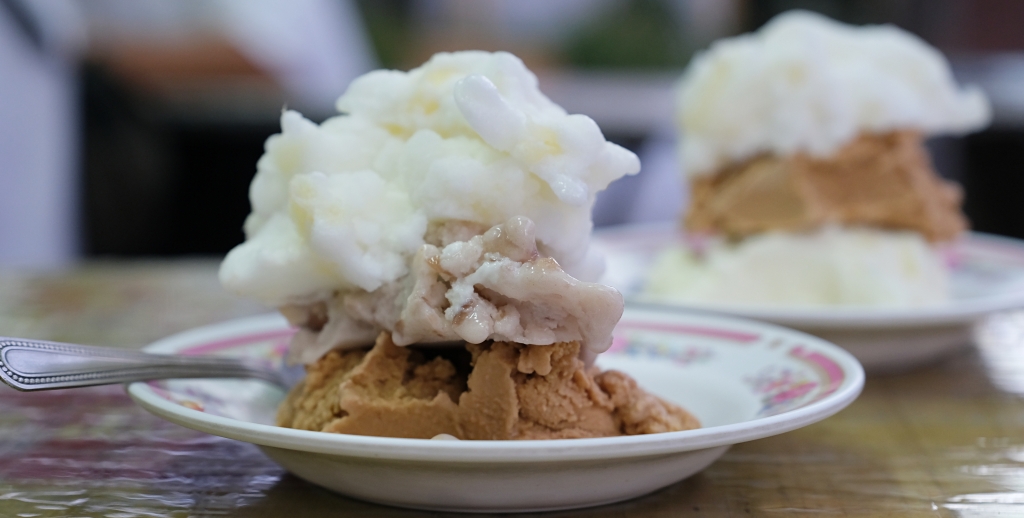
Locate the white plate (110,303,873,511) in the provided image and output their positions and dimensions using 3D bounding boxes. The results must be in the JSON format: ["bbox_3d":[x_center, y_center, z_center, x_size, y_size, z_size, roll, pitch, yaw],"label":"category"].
[{"bbox_3d":[-0.004,0.034,0.428,0.165,0.025,0.165,0,9,0],"label":"white plate"}]

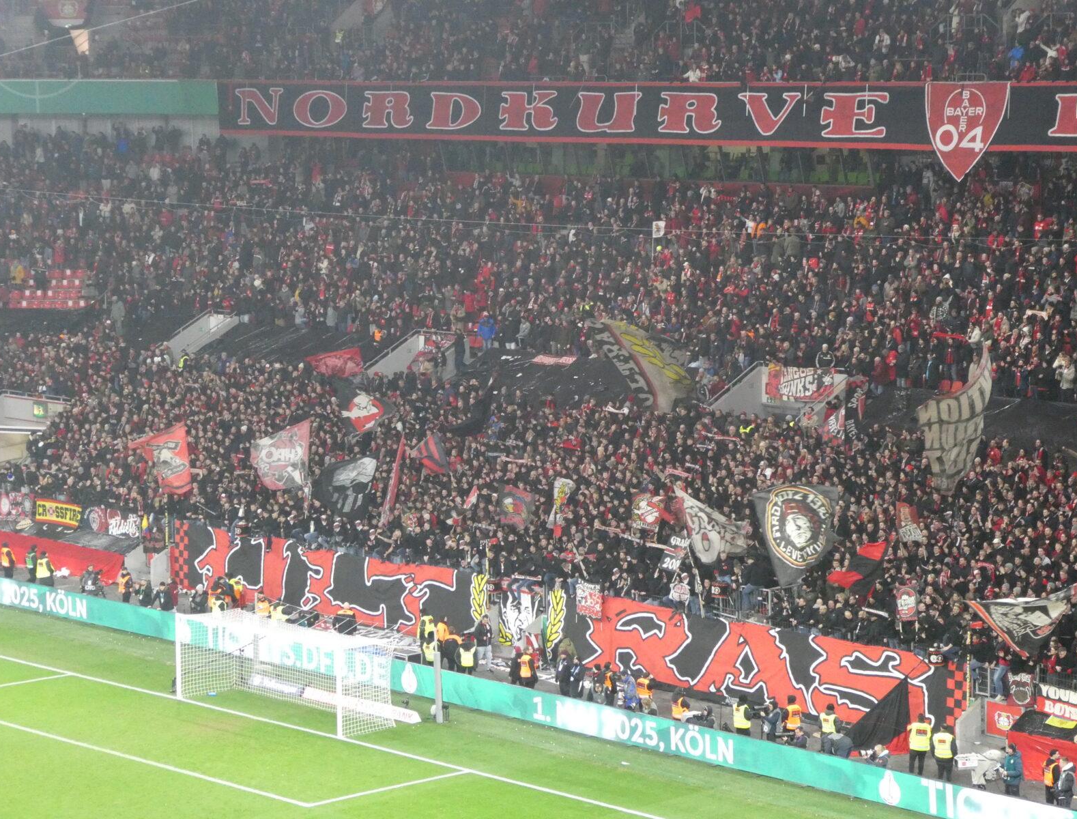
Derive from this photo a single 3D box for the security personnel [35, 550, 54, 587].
[{"bbox_3d":[-17.473,5.900,100.519,0.450,1.760,0.600,-5,8,-42],"label":"security personnel"}]

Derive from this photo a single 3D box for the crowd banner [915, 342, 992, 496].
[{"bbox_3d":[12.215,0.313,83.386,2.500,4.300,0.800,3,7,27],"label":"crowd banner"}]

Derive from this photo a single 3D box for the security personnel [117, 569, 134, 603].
[{"bbox_3d":[-14.103,6.261,97.156,0.560,1.740,0.420,4,7,37],"label":"security personnel"}]

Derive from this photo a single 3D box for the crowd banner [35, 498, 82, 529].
[{"bbox_3d":[-18.275,3.949,107.672,0.100,0.880,2.900,-6,8,-44],"label":"crowd banner"}]

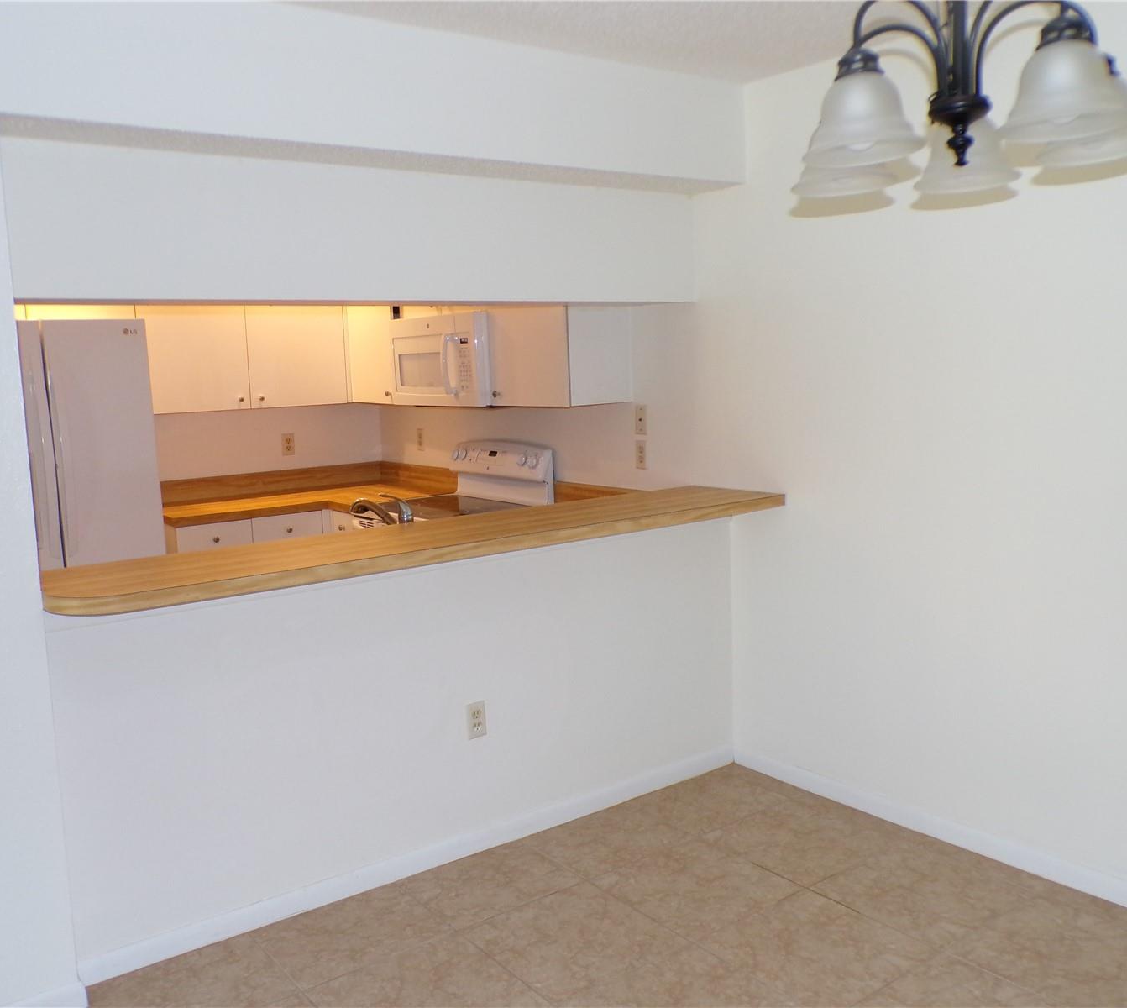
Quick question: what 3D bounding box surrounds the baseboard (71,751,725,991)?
[{"bbox_3d":[-0.288,1.090,3.512,2.376,0.072,0.013,-7,9,-36],"label":"baseboard"}]

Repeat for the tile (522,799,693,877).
[{"bbox_3d":[0.140,1.108,3.590,0.456,0.012,0.377,-7,9,-36],"label":"tile"}]

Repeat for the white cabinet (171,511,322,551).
[{"bbox_3d":[-1.671,0.474,5.569,0.755,0.873,0.590,-7,9,-36],"label":"white cabinet"}]

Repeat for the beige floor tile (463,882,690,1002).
[{"bbox_3d":[0.028,1.190,2.986,0.456,0.012,0.457,-7,9,-36],"label":"beige floor tile"}]

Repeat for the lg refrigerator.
[{"bbox_3d":[-2.335,0.118,4.861,0.833,1.800,0.800,-7,9,-36],"label":"lg refrigerator"}]

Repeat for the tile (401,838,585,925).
[{"bbox_3d":[-0.224,1.156,3.319,0.456,0.012,0.377,-7,9,-36],"label":"tile"}]

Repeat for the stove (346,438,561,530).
[{"bbox_3d":[-0.517,0.328,5.089,0.700,1.195,0.760,-7,9,-36],"label":"stove"}]

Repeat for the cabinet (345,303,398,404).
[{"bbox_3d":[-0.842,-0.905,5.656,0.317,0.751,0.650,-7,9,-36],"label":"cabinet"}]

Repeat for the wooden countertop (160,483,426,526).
[{"bbox_3d":[-1.336,0.004,5.555,1.400,0.040,0.940,-7,9,-36],"label":"wooden countertop"}]

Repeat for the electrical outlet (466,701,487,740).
[{"bbox_3d":[-0.281,0.691,3.480,0.070,0.115,0.008,-7,9,-36],"label":"electrical outlet"}]

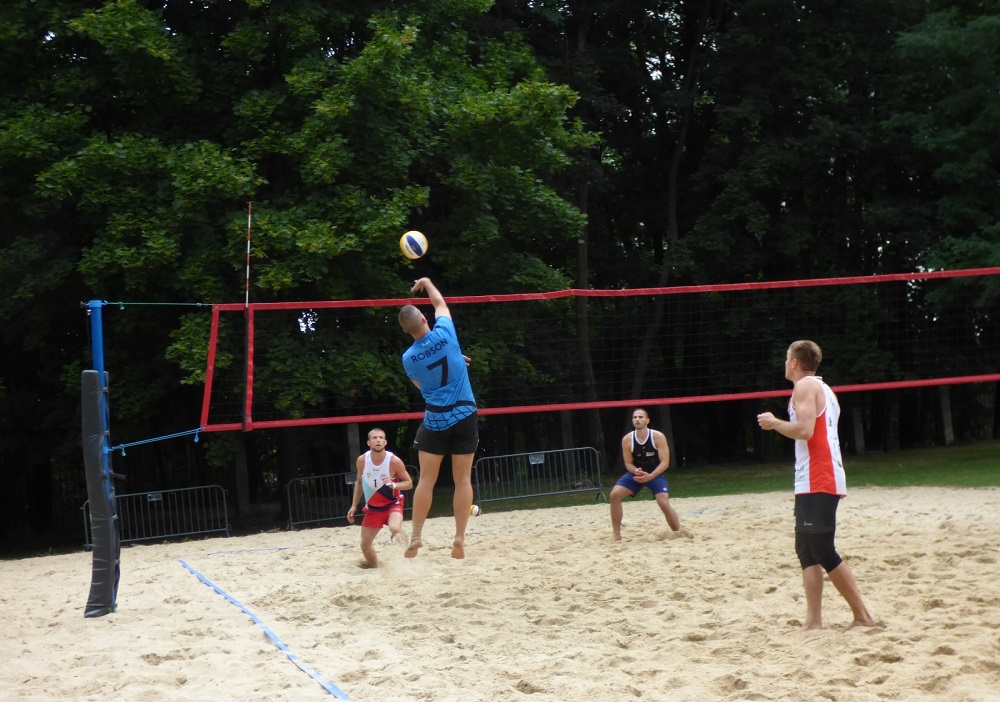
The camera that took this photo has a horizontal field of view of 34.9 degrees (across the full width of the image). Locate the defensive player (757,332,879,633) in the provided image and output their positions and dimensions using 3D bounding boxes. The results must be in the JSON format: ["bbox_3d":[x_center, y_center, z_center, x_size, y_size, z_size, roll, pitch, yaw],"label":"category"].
[{"bbox_3d":[1.986,0.846,10.000,0.620,1.810,0.520,-5,-3,23],"label":"defensive player"}]

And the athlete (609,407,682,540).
[{"bbox_3d":[1.667,1.403,18.200,0.770,1.490,0.700,-5,-3,14],"label":"athlete"}]

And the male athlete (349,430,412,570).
[{"bbox_3d":[-1.246,1.521,16.500,0.680,1.450,0.680,-4,-3,6],"label":"male athlete"}]

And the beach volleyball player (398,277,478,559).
[{"bbox_3d":[-0.474,0.500,11.950,0.620,2.120,0.580,-4,-3,-6],"label":"beach volleyball player"}]

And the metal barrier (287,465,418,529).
[{"bbox_3d":[-2.729,2.738,29.600,2.500,1.030,0.550,-3,-3,-14],"label":"metal barrier"}]

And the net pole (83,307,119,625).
[{"bbox_3d":[-3.118,0.831,12.400,0.270,2.470,0.270,-3,-3,-13],"label":"net pole"}]

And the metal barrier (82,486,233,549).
[{"bbox_3d":[-6.118,2.983,28.300,2.500,1.030,0.550,-3,-3,-14],"label":"metal barrier"}]

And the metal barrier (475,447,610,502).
[{"bbox_3d":[0.751,2.448,30.200,2.500,1.070,0.550,-3,-3,-14],"label":"metal barrier"}]

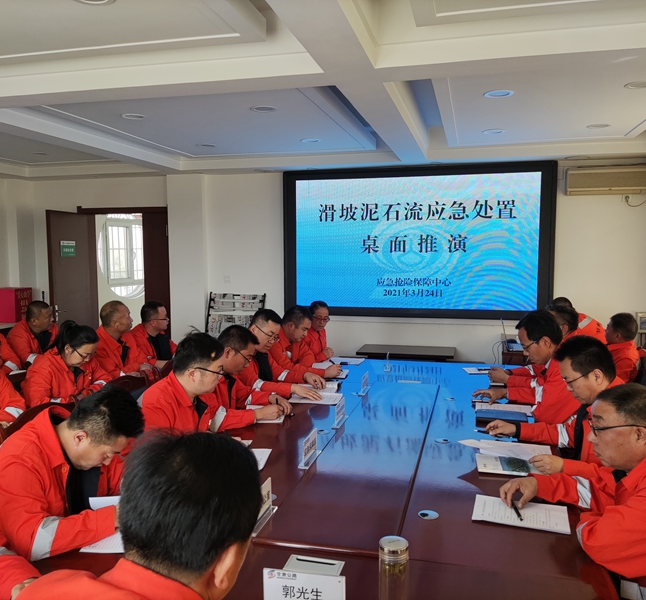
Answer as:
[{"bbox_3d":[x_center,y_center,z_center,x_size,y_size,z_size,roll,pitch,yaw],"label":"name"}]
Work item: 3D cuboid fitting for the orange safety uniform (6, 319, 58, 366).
[{"bbox_3d":[-1.960,0.497,4.138,0.450,0.600,0.520,0,5,3],"label":"orange safety uniform"}]

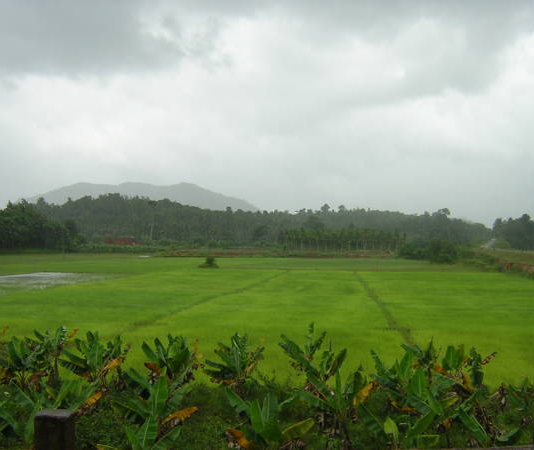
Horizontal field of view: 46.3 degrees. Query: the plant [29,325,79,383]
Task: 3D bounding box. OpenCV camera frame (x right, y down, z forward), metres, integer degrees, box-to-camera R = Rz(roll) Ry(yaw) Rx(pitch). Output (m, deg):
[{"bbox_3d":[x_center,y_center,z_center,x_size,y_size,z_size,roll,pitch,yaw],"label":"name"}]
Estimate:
[{"bbox_3d":[-6.188,3.822,18.000,1.440,1.790,1.500,0,-1,0],"label":"plant"}]

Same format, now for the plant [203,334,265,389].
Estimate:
[{"bbox_3d":[-0.913,3.746,17.000,1.630,1.630,1.600,0,-1,0],"label":"plant"}]

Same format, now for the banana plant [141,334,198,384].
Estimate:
[{"bbox_3d":[-2.609,3.667,16.700,1.500,1.470,1.500,0,-1,0],"label":"banana plant"}]

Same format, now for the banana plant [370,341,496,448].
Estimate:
[{"bbox_3d":[3.506,3.645,13.300,2.640,2.200,2.200,0,-1,0],"label":"banana plant"}]

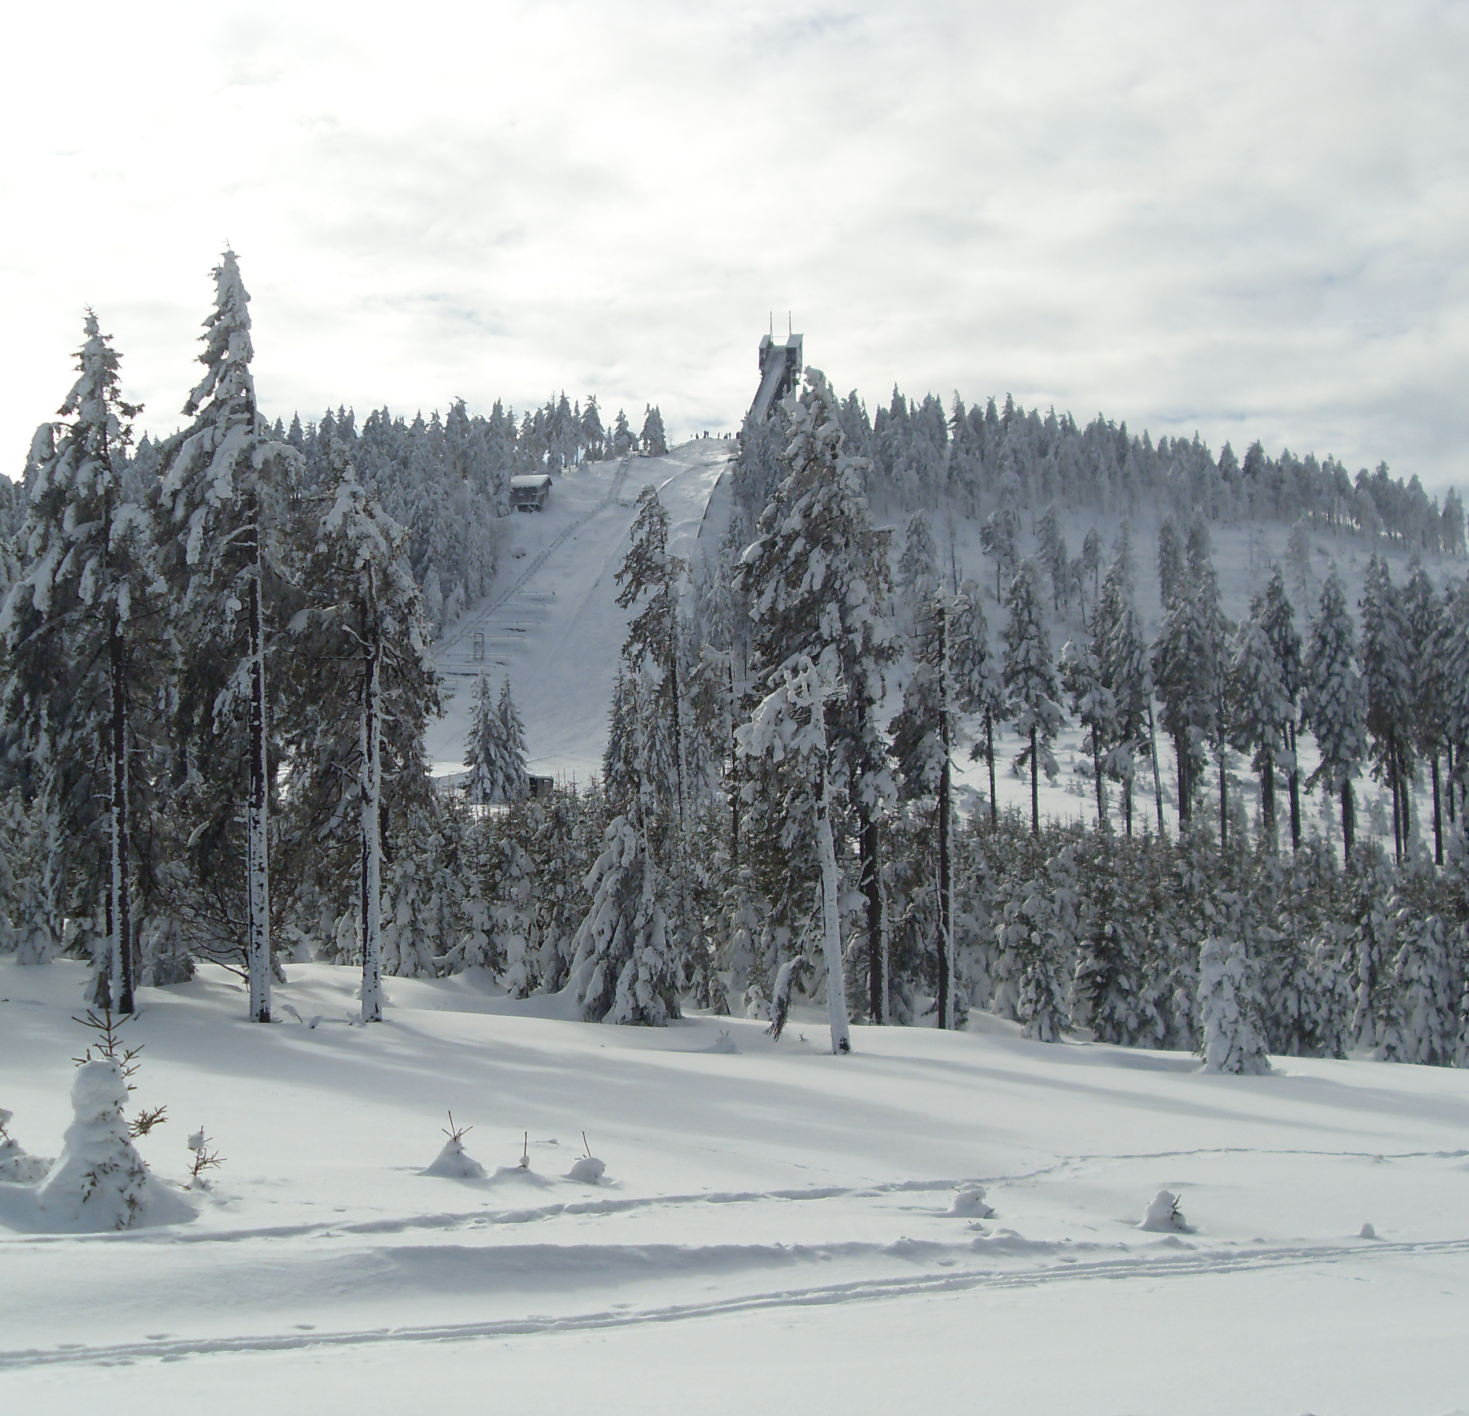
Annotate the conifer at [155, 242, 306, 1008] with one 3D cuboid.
[{"bbox_3d":[-9.939,-1.491,37.500,3.042,15.214,3.042,-1,-4,0],"label":"conifer"}]

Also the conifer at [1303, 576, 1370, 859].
[{"bbox_3d":[29.283,0.395,93.000,3.067,14.228,3.067,-1,-4,0],"label":"conifer"}]

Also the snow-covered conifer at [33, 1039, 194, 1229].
[{"bbox_3d":[-3.513,2.389,10.800,0.791,1.120,0.791,-1,-4,0],"label":"snow-covered conifer"}]

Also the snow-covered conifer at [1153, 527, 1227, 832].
[{"bbox_3d":[22.682,-1.431,95.000,3.774,15.855,3.774,-1,-4,0],"label":"snow-covered conifer"}]

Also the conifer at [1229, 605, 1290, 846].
[{"bbox_3d":[26.169,1.064,95.000,2.990,12.479,2.990,-1,-4,0],"label":"conifer"}]

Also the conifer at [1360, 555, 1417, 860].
[{"bbox_3d":[31.491,0.036,92.000,2.689,14.786,2.689,-1,-4,0],"label":"conifer"}]

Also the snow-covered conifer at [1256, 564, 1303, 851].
[{"bbox_3d":[28.017,0.189,98.000,2.424,14.539,2.424,-1,-4,0],"label":"snow-covered conifer"}]

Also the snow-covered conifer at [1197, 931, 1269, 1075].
[{"bbox_3d":[7.835,4.636,30.000,1.102,2.295,1.102,-1,-4,0],"label":"snow-covered conifer"}]

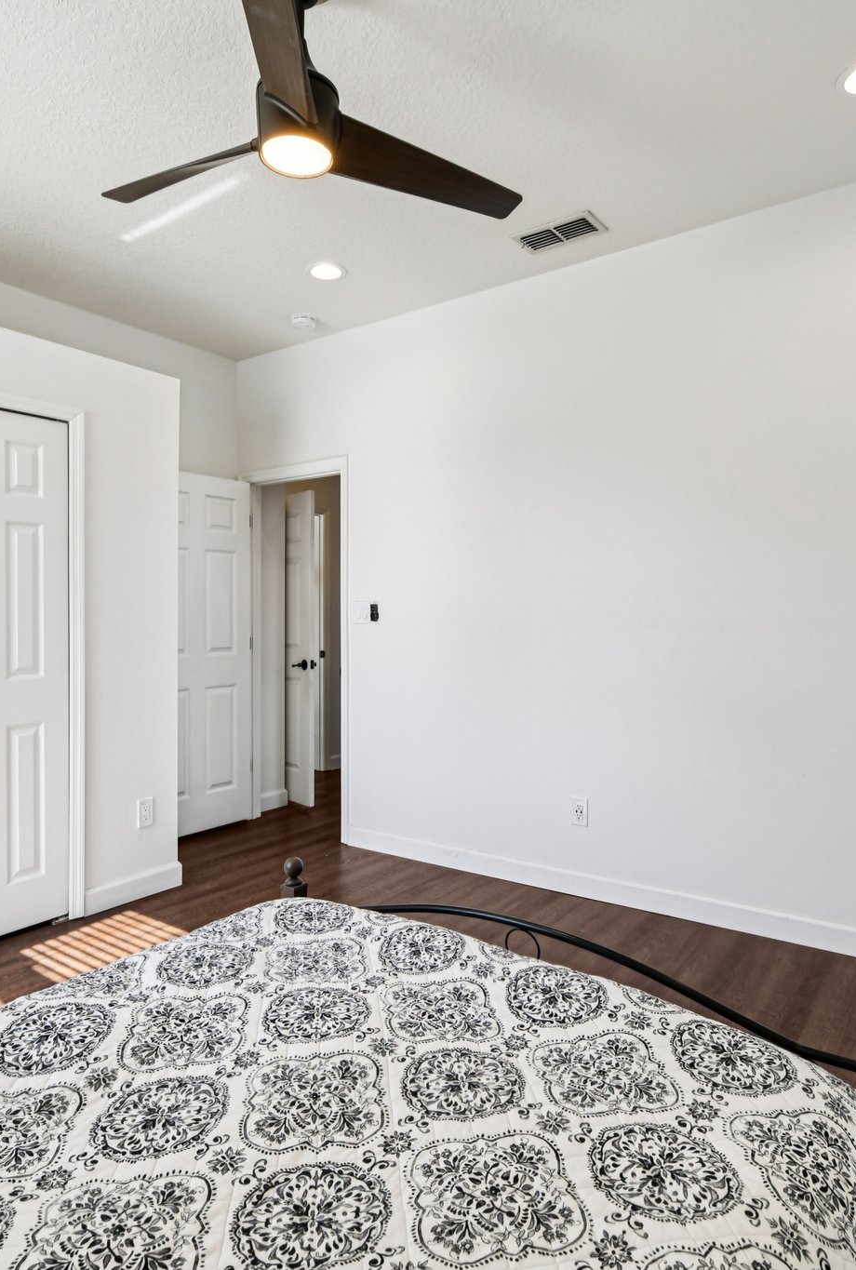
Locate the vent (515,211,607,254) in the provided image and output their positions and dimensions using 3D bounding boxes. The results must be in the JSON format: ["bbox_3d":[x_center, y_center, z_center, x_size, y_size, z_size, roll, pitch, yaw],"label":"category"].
[{"bbox_3d":[0.545,-1.650,3.060,0.347,0.020,0.195,1,1,37],"label":"vent"}]

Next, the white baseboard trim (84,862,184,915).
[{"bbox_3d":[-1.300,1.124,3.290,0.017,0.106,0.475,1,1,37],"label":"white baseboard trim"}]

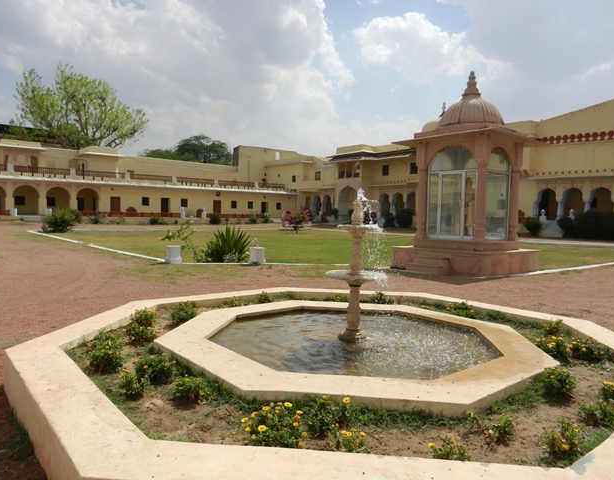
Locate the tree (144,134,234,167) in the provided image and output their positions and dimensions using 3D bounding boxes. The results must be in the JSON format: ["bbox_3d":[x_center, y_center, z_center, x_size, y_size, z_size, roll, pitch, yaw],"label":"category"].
[{"bbox_3d":[-19.281,-9.902,74.710,14.000,14.164,12.500,0,3,-15],"label":"tree"}]

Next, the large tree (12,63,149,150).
[{"bbox_3d":[-29.368,-12.483,59.564,15.500,20.428,14.500,0,3,-26],"label":"large tree"}]

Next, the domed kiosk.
[{"bbox_3d":[5.248,-2.251,15.200,3.629,6.444,3.483,-1,4,-40],"label":"domed kiosk"}]

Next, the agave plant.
[{"bbox_3d":[-2.879,0.106,16.671,1.650,1.293,1.600,1,3,-10],"label":"agave plant"}]

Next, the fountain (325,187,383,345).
[{"bbox_3d":[0.519,0.276,5.198,0.630,1.637,0.630,1,3,6],"label":"fountain"}]

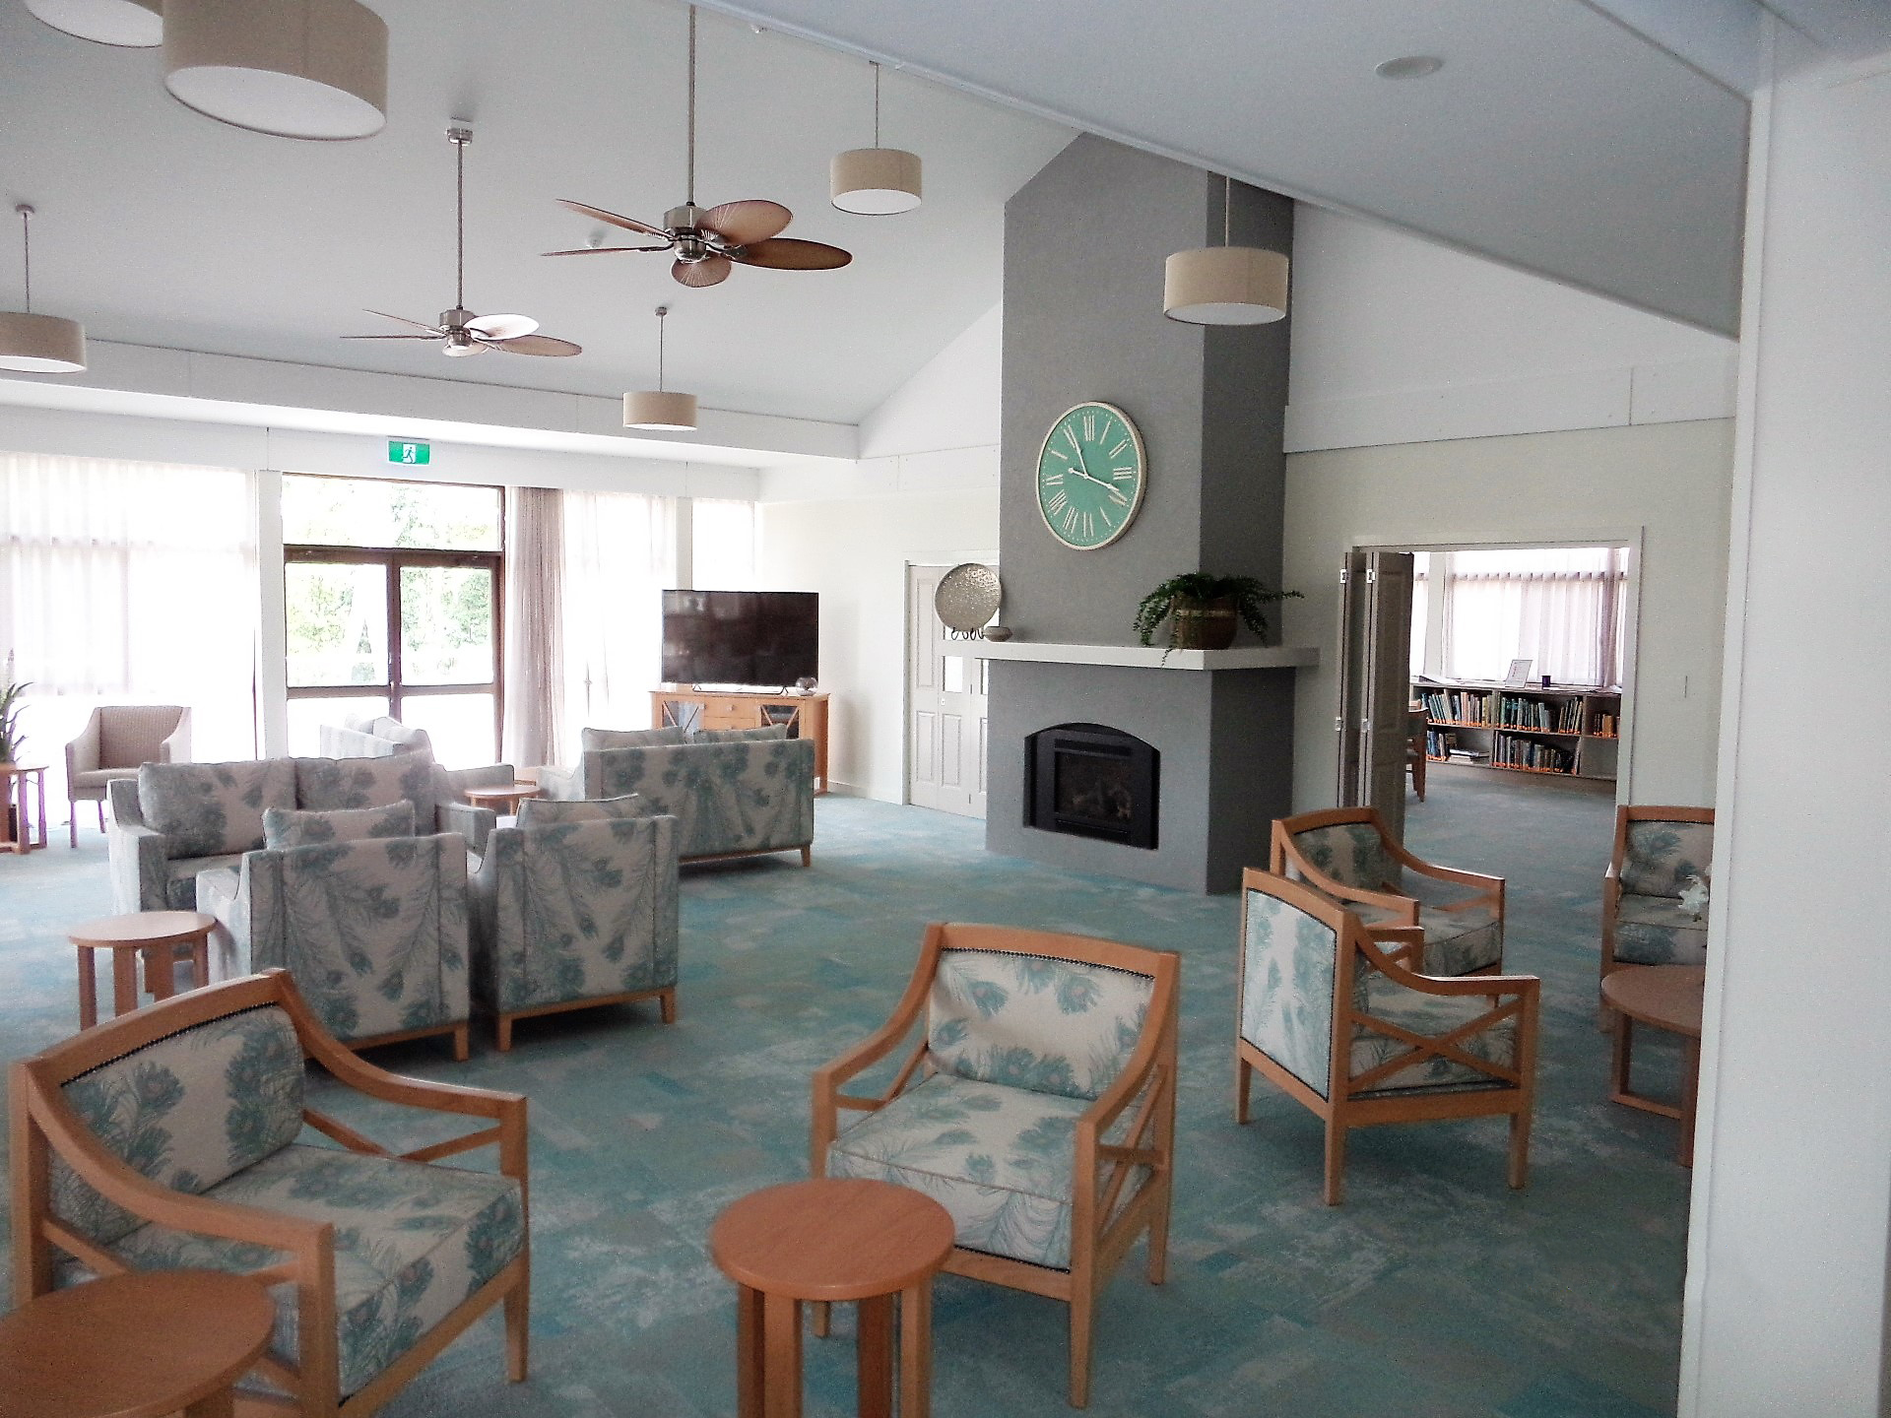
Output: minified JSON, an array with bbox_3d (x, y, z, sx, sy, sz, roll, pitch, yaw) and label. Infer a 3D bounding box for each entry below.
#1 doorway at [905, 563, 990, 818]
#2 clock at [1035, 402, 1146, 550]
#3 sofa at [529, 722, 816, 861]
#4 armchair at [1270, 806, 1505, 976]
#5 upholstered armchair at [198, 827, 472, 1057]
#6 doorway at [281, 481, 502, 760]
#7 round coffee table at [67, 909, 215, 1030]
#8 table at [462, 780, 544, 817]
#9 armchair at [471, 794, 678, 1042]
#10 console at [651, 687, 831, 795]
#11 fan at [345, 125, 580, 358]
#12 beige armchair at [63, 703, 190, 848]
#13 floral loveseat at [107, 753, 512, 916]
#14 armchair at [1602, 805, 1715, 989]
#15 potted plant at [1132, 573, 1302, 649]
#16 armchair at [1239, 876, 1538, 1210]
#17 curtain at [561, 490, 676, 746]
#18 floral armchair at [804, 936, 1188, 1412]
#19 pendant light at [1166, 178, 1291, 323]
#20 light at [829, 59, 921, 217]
[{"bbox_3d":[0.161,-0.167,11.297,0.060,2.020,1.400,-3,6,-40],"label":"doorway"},{"bbox_3d":[0.921,-1.476,8.994,0.060,0.921,0.914,-4,6,-42],"label":"clock"},{"bbox_3d":[-1.693,0.598,9.000,1.518,0.865,0.802,-3,6,-35],"label":"sofa"},{"bbox_3d":[1.788,0.895,5.763,0.701,0.868,0.653,-3,6,-40],"label":"armchair"},{"bbox_3d":[-2.318,0.883,5.371,0.742,0.861,0.793,-3,6,-39],"label":"upholstered armchair"},{"bbox_3d":[-4.264,-0.477,11.168,1.721,2.603,0.106,-4,6,-42],"label":"doorway"},{"bbox_3d":[-2.749,1.017,4.887,0.450,0.550,0.450,1,4,0],"label":"round coffee table"},{"bbox_3d":[-2.592,0.755,8.353,0.450,0.550,0.450,1,4,0],"label":"table"},{"bbox_3d":[-1.546,0.807,5.761,0.730,0.870,0.800,-2,5,-31],"label":"armchair"},{"bbox_3d":[-1.812,0.303,12.612,1.522,0.873,0.477,2,5,19],"label":"console"},{"bbox_3d":[-2.536,-2.489,7.449,1.297,1.147,1.297,-4,6,-42],"label":"fan"},{"bbox_3d":[-5.538,0.456,9.678,0.640,0.860,0.660,0,5,-15],"label":"beige armchair"},{"bbox_3d":[-3.085,0.747,6.888,1.544,0.874,0.784,-3,6,-39],"label":"floral loveseat"},{"bbox_3d":[3.140,0.898,5.915,0.701,0.868,0.653,3,5,28],"label":"armchair"},{"bbox_3d":[1.564,-0.570,8.238,0.679,0.462,0.794,-4,6,-42],"label":"potted plant"},{"bbox_3d":[1.338,0.968,4.399,0.660,0.835,0.665,0,4,-13],"label":"armchair"},{"bbox_3d":[-2.842,-0.595,12.497,1.088,2.544,0.100,-3,6,-40],"label":"curtain"},{"bbox_3d":[0.136,1.026,3.406,0.665,0.835,0.660,3,5,25],"label":"floral armchair"},{"bbox_3d":[1.188,-2.019,5.974,0.500,0.708,0.500,1,4,0],"label":"pendant light"},{"bbox_3d":[-0.381,-3.177,7.826,0.501,0.768,0.501,1,5,0],"label":"light"}]

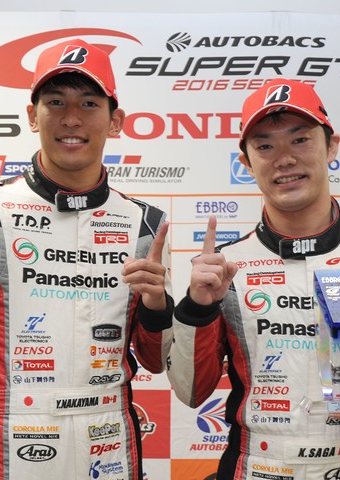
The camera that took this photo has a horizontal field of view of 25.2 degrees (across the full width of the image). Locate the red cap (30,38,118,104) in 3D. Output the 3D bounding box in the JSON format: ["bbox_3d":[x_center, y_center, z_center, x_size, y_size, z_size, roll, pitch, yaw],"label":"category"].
[{"bbox_3d":[-0.182,-0.325,1.470,0.172,0.132,0.265,2,-3,-3],"label":"red cap"}]

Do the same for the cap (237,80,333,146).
[{"bbox_3d":[0.203,-0.246,1.420,0.175,0.130,0.265,-11,-5,13],"label":"cap"}]

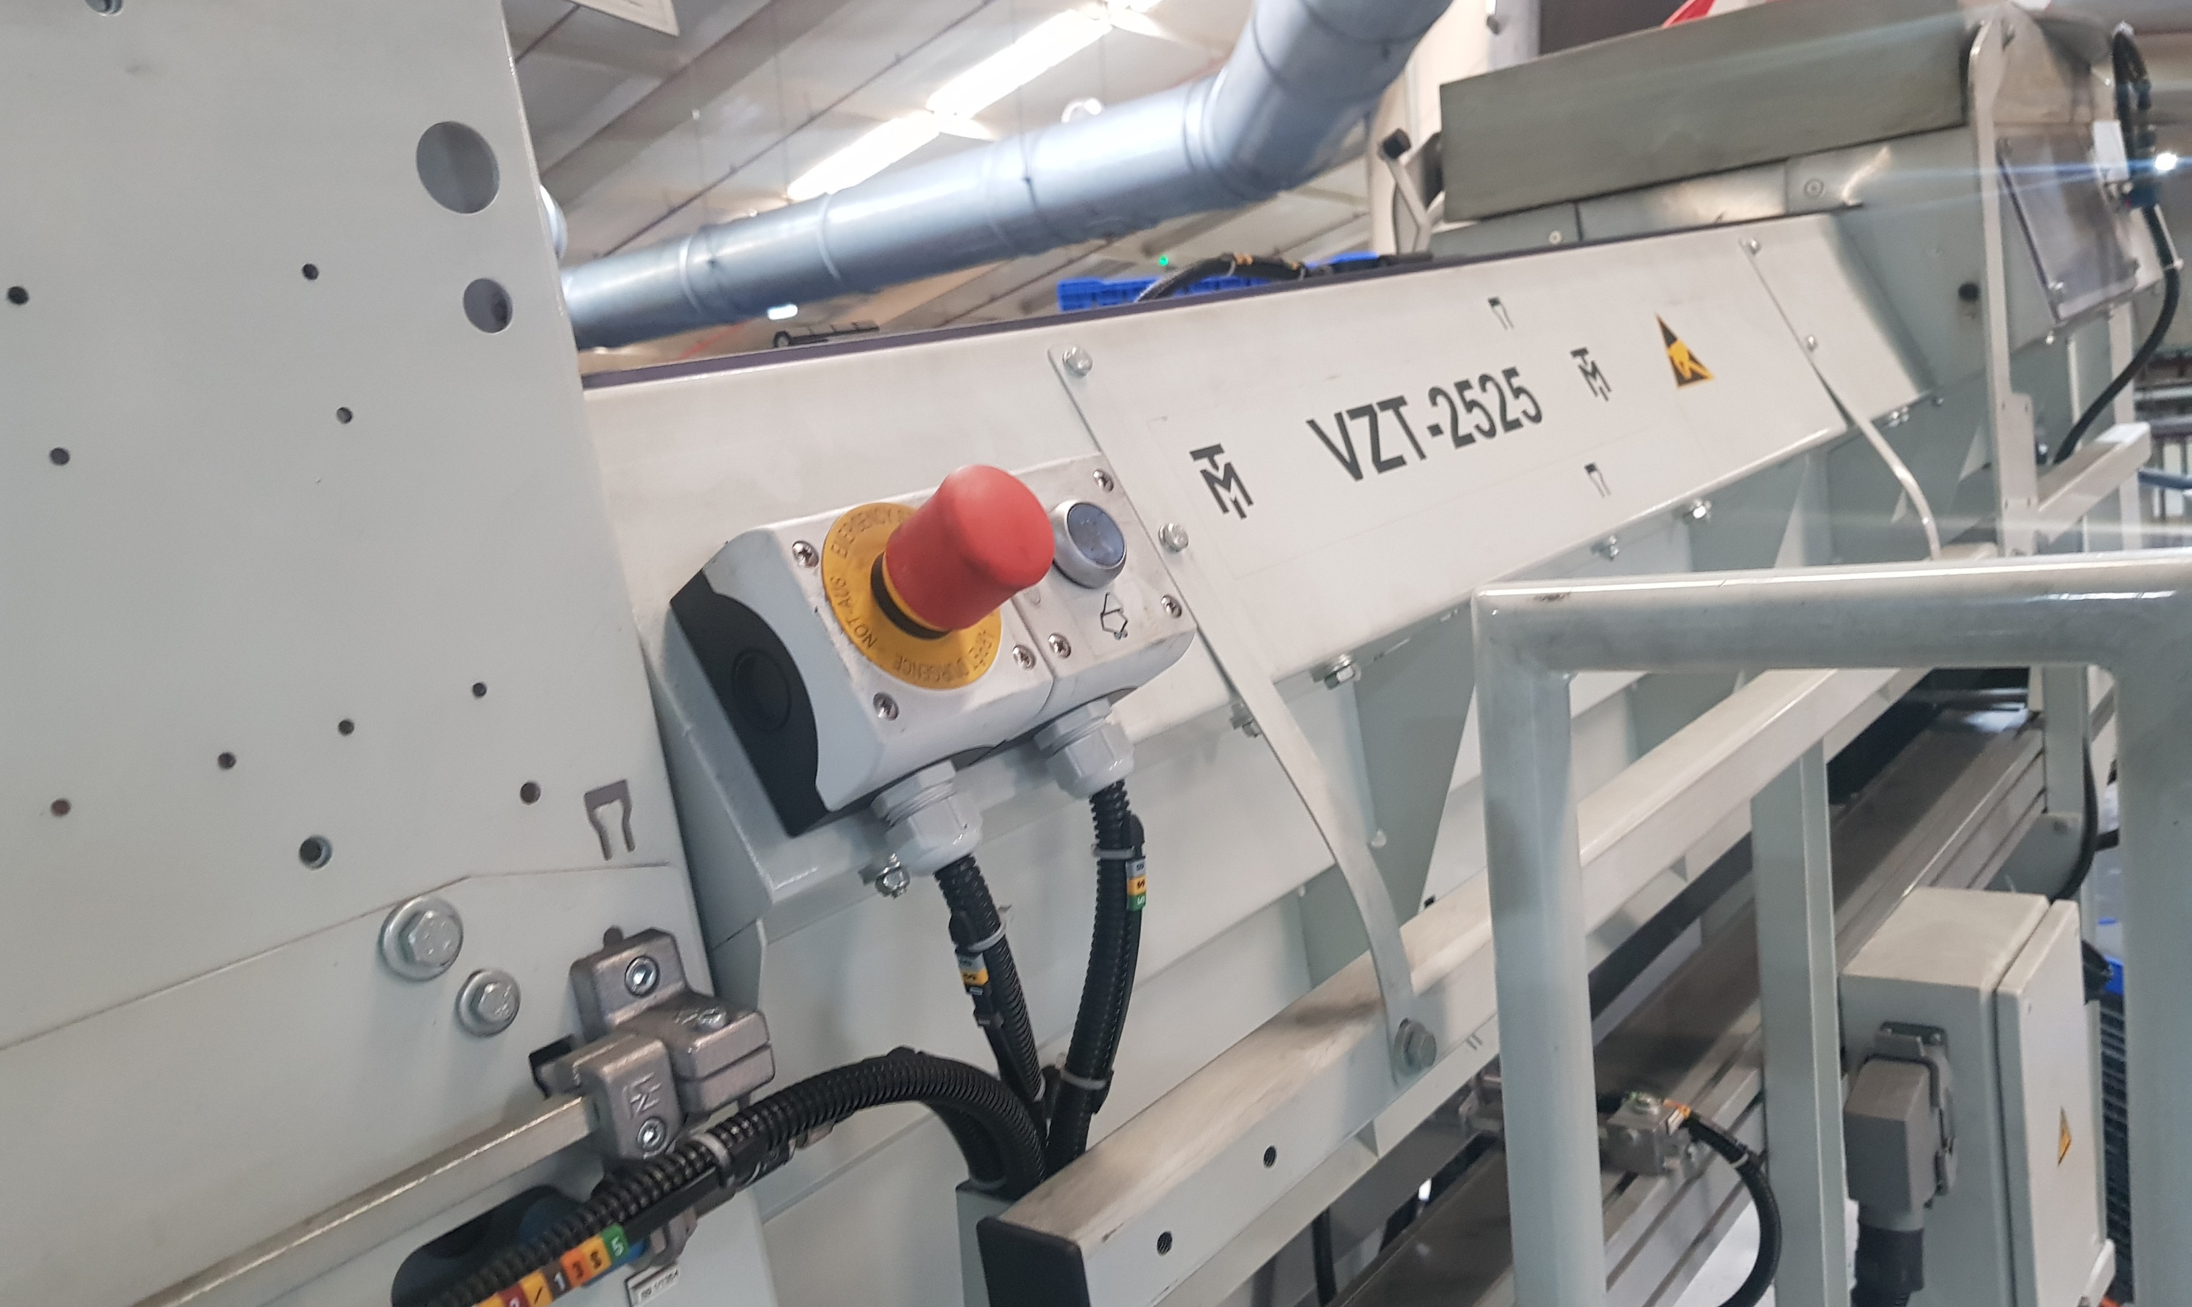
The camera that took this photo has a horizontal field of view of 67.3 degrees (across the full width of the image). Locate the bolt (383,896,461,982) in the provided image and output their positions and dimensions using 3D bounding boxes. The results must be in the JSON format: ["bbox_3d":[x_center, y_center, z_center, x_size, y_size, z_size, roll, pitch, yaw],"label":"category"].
[{"bbox_3d":[-0.176,0.076,0.432,0.009,0.023,0.023,2,15,43],"label":"bolt"}]

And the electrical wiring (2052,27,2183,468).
[{"bbox_3d":[1.080,-0.441,1.746,0.100,0.430,0.360,2,15,43],"label":"electrical wiring"}]

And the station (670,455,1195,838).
[{"bbox_3d":[-0.032,-0.019,0.506,0.144,0.081,0.102,-20,-13,-45],"label":"station"}]

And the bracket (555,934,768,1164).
[{"bbox_3d":[-0.124,0.108,0.456,0.054,0.047,0.046,2,15,43],"label":"bracket"}]

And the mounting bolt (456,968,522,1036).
[{"bbox_3d":[-0.165,0.096,0.447,0.007,0.018,0.018,2,15,43],"label":"mounting bolt"}]

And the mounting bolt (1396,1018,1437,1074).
[{"bbox_3d":[0.124,0.152,0.631,0.009,0.021,0.021,2,15,43],"label":"mounting bolt"}]

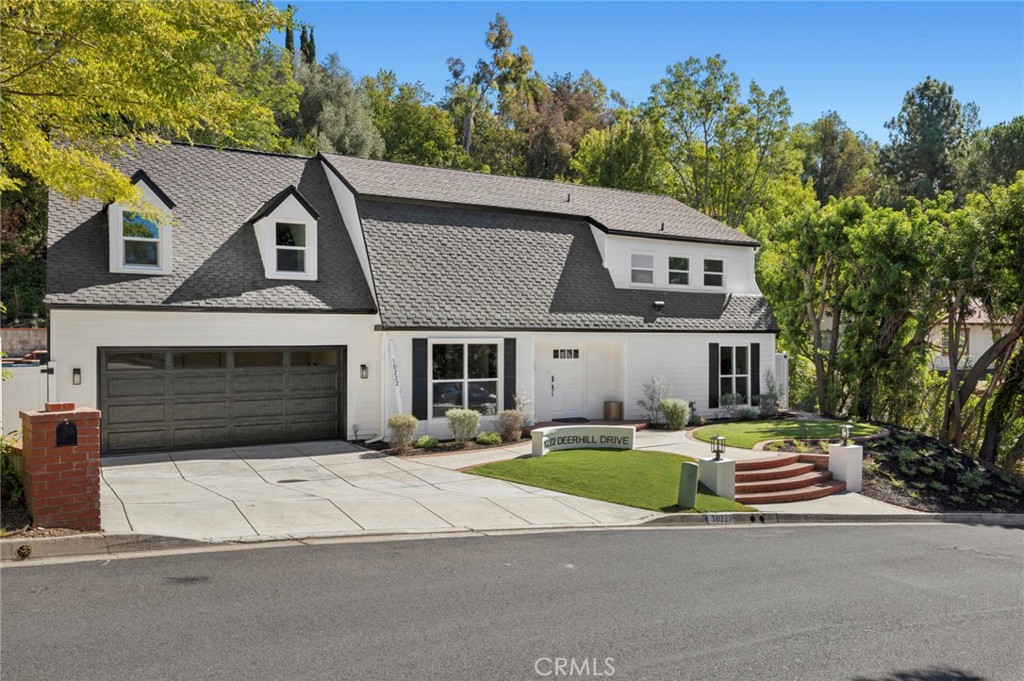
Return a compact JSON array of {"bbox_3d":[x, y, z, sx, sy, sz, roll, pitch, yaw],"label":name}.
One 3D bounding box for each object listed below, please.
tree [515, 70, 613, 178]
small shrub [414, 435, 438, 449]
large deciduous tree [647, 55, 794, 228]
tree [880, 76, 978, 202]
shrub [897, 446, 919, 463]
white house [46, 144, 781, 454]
[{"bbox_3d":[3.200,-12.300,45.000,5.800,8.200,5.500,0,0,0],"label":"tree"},{"bbox_3d":[-1.938,2.290,16.750,0.550,0.320,0.500,0,0,0],"label":"small shrub"},{"bbox_3d":[10.158,-7.400,36.000,7.300,13.000,7.000,0,0,0],"label":"large deciduous tree"},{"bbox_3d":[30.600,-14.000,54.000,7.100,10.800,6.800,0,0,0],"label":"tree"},{"bbox_3d":[8.778,2.530,16.400,0.500,0.330,0.470,0,0,0],"label":"shrub"},{"bbox_3d":[-2.530,-1.560,22.670,19.400,7.650,10.800,0,0,-29],"label":"white house"}]

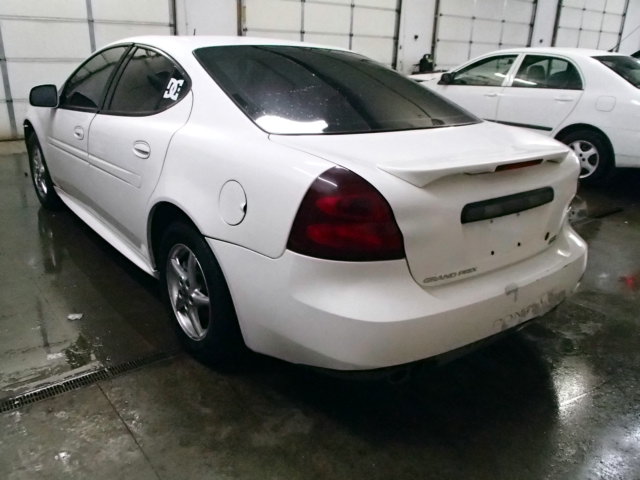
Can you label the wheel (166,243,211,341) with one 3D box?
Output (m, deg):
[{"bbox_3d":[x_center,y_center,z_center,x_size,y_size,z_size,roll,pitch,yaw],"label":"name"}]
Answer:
[{"bbox_3d":[-0.534,0.225,2.400,0.170,0.455,0.455,-13,25,-37],"label":"wheel"}]

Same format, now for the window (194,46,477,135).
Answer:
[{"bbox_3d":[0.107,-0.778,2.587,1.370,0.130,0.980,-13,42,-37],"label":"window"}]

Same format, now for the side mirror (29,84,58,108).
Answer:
[{"bbox_3d":[-1.884,-0.980,3.536,0.210,0.160,0.130,-13,25,-37],"label":"side mirror"}]

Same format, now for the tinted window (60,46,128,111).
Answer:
[{"bbox_3d":[-1.511,-1.059,3.399,0.070,0.450,0.980,15,7,-43],"label":"tinted window"}]

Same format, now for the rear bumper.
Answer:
[{"bbox_3d":[0.512,0.105,2.320,1.810,0.460,0.860,-13,25,-37],"label":"rear bumper"}]

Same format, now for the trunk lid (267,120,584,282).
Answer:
[{"bbox_3d":[0.543,-0.213,2.190,1.400,0.470,0.690,-13,25,-37],"label":"trunk lid"}]

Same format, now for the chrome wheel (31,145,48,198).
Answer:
[{"bbox_3d":[-2.302,-0.597,4.420,0.170,0.450,0.450,-13,25,-37],"label":"chrome wheel"}]

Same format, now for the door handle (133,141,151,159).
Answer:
[{"bbox_3d":[-0.826,-0.425,2.423,0.045,0.095,0.200,-13,25,-37],"label":"door handle"}]

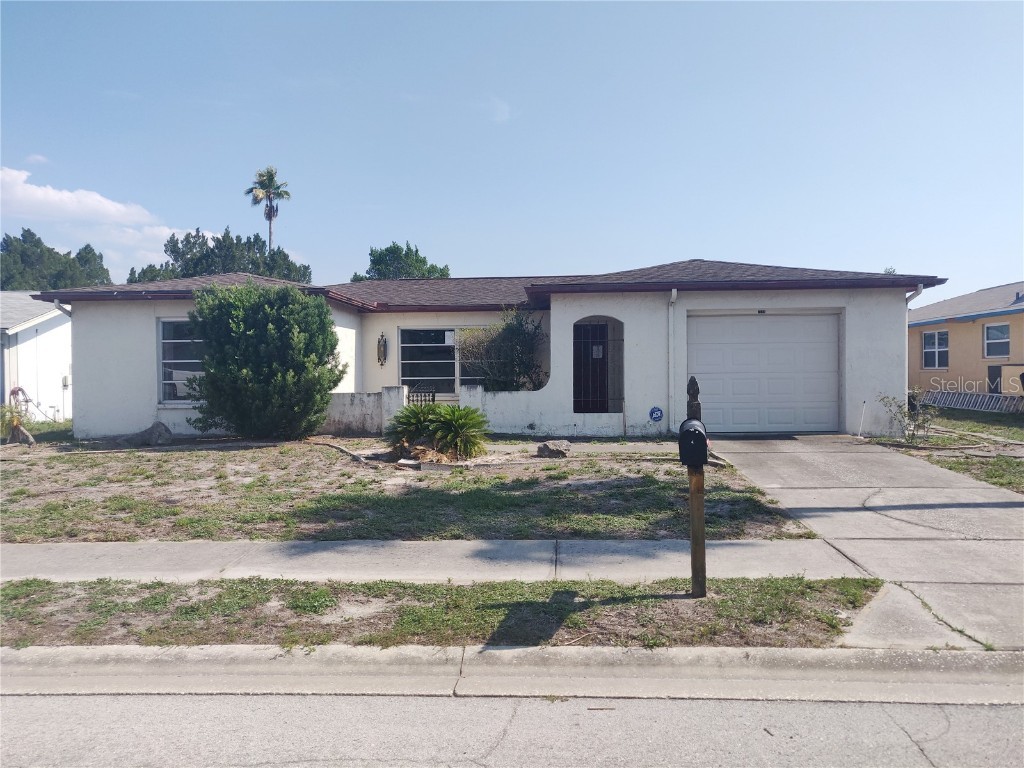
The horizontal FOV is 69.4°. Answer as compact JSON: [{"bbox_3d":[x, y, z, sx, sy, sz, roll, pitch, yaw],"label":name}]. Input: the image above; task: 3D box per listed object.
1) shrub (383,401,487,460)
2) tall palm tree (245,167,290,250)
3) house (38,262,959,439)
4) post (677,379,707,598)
[{"bbox_3d":[-1.160,0.720,11.600,1.550,0.840,1.250,-1,1,3],"label":"shrub"},{"bbox_3d":[-14.800,-6.300,45.100,2.800,13.800,2.800,-1,1,0],"label":"tall palm tree"},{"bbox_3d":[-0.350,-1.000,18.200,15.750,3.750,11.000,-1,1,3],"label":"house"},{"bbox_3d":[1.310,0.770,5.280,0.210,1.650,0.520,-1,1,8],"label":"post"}]

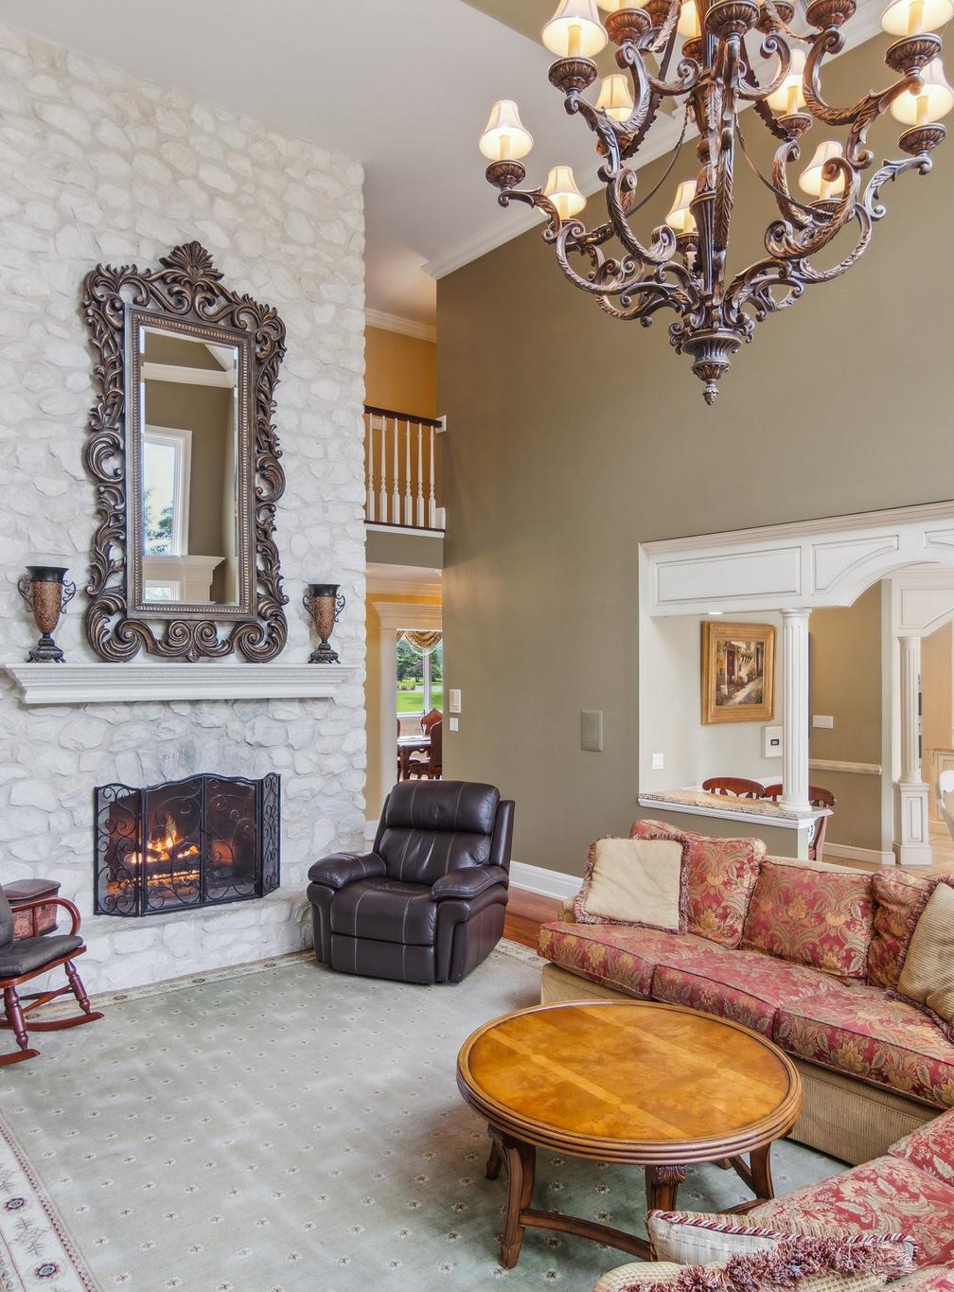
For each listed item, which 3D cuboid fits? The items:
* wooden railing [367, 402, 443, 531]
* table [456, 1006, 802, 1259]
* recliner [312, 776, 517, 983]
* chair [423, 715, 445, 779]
[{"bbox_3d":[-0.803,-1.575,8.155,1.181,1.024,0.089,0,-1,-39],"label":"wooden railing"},{"bbox_3d":[0.511,1.666,3.072,1.127,0.492,1.127,-1,-1,0],"label":"table"},{"bbox_3d":[-0.409,1.455,6.006,1.014,1.024,1.033,-1,-1,19],"label":"recliner"},{"bbox_3d":[-0.511,1.547,12.598,0.541,1.043,0.591,0,-1,-39],"label":"chair"}]

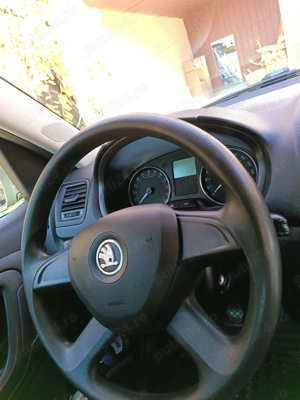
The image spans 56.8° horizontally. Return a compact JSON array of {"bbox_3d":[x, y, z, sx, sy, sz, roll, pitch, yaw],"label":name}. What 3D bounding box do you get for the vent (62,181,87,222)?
[{"bbox_3d":[-0.166,0.004,0.627,0.071,0.085,0.030,-8,-16,30],"label":"vent"}]

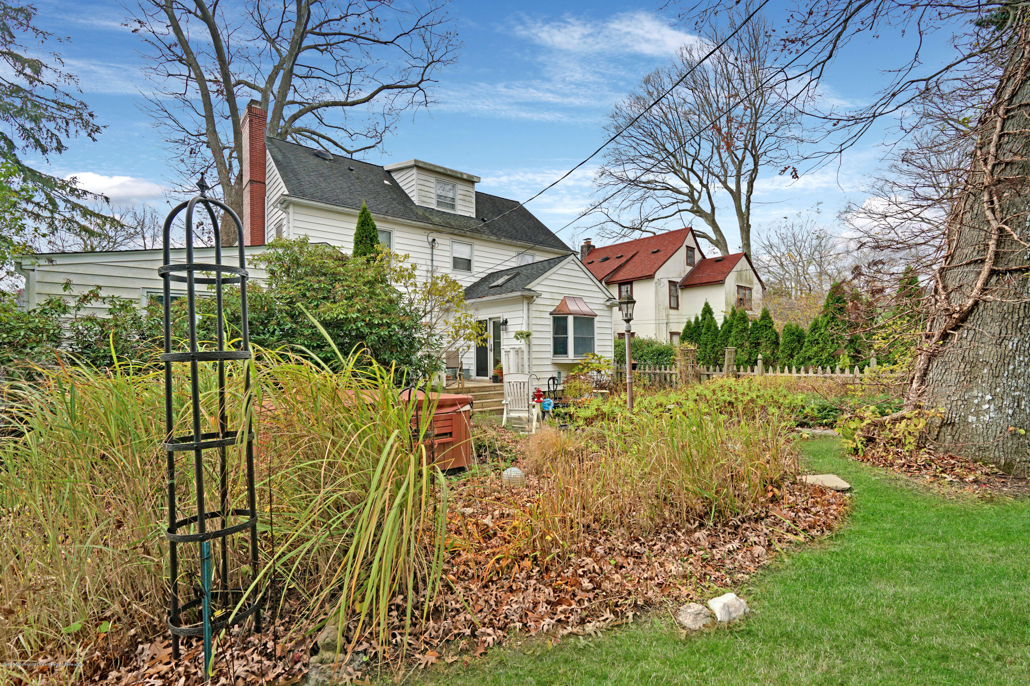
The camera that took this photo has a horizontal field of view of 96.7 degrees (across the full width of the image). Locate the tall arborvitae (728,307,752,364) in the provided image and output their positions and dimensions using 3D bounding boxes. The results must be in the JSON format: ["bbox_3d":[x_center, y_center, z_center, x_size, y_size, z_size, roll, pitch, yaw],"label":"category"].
[{"bbox_3d":[7.610,0.332,15.369,0.790,3.102,0.790,-1,-1,0],"label":"tall arborvitae"}]

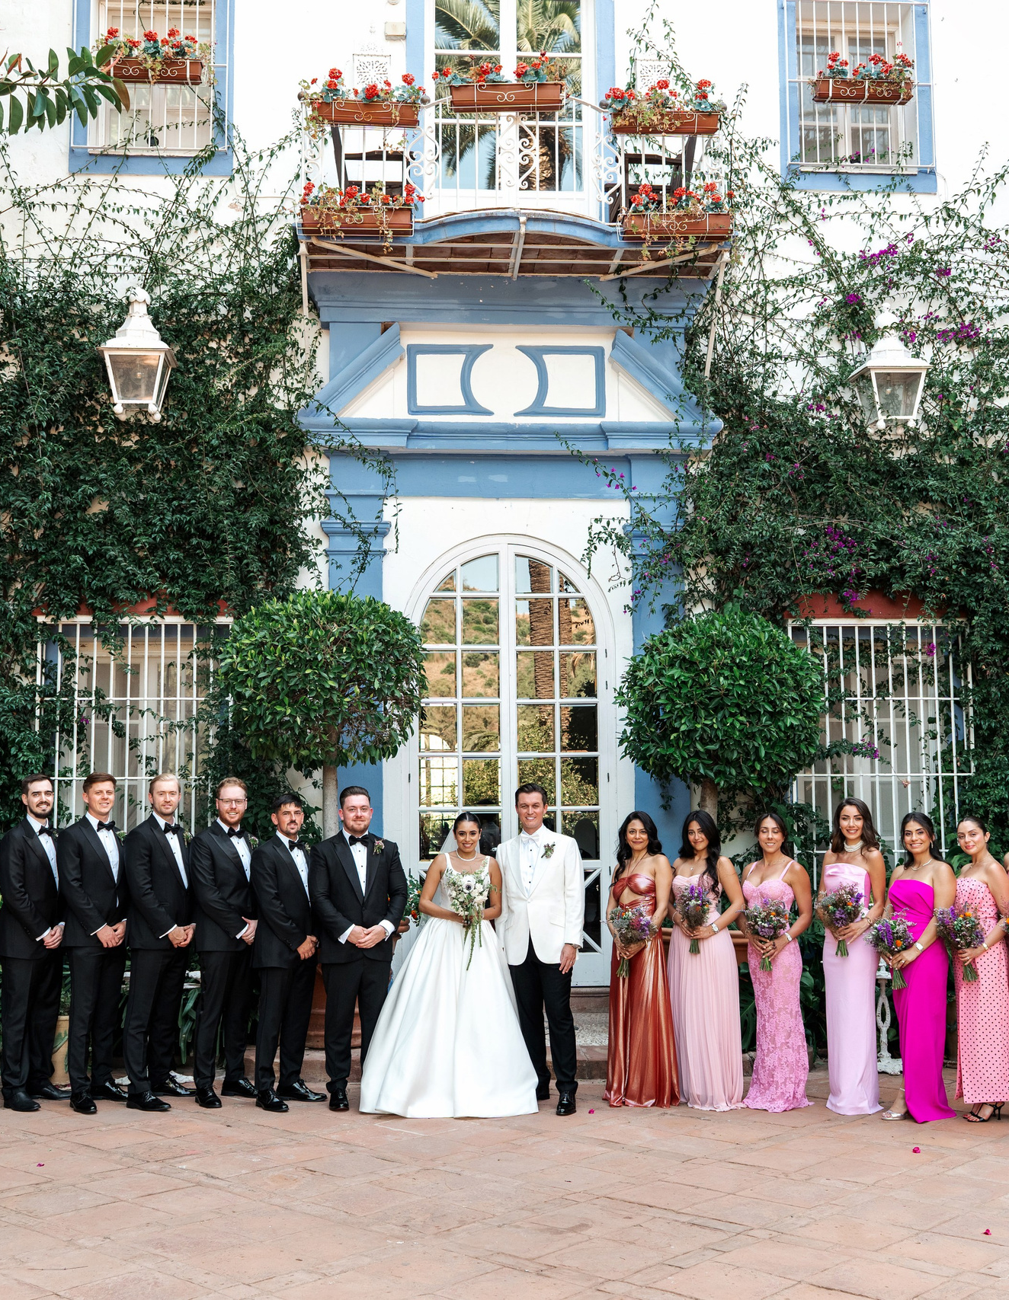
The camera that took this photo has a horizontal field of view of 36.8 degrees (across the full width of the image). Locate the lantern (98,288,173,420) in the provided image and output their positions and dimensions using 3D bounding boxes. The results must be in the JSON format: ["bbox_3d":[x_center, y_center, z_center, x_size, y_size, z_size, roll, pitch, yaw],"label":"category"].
[{"bbox_3d":[-2.802,-2.285,11.644,0.507,1.011,0.470,0,-6,-4],"label":"lantern"}]

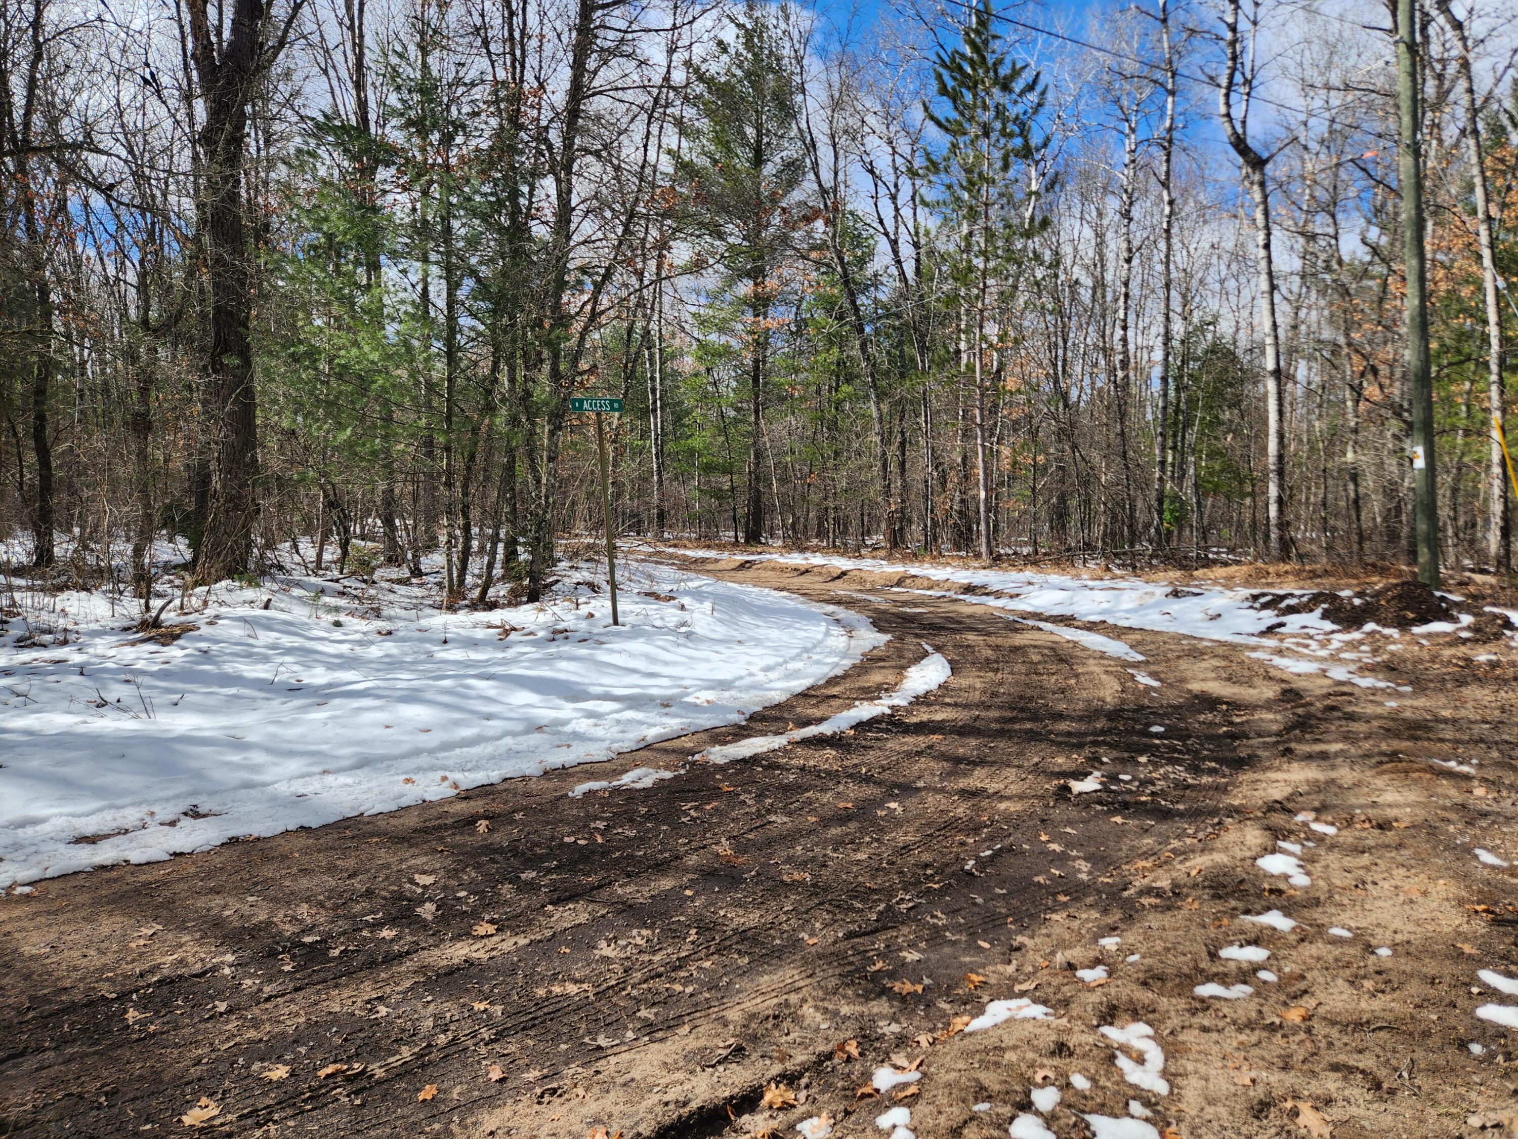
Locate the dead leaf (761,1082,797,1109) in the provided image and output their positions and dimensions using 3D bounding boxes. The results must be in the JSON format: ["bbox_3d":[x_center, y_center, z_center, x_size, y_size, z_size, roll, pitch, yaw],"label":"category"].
[{"bbox_3d":[0.052,1.389,2.664,0.092,0.030,0.085,0,3,0],"label":"dead leaf"}]

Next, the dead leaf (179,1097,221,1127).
[{"bbox_3d":[-1.439,1.395,2.598,0.092,0.025,0.110,-1,3,-18],"label":"dead leaf"}]

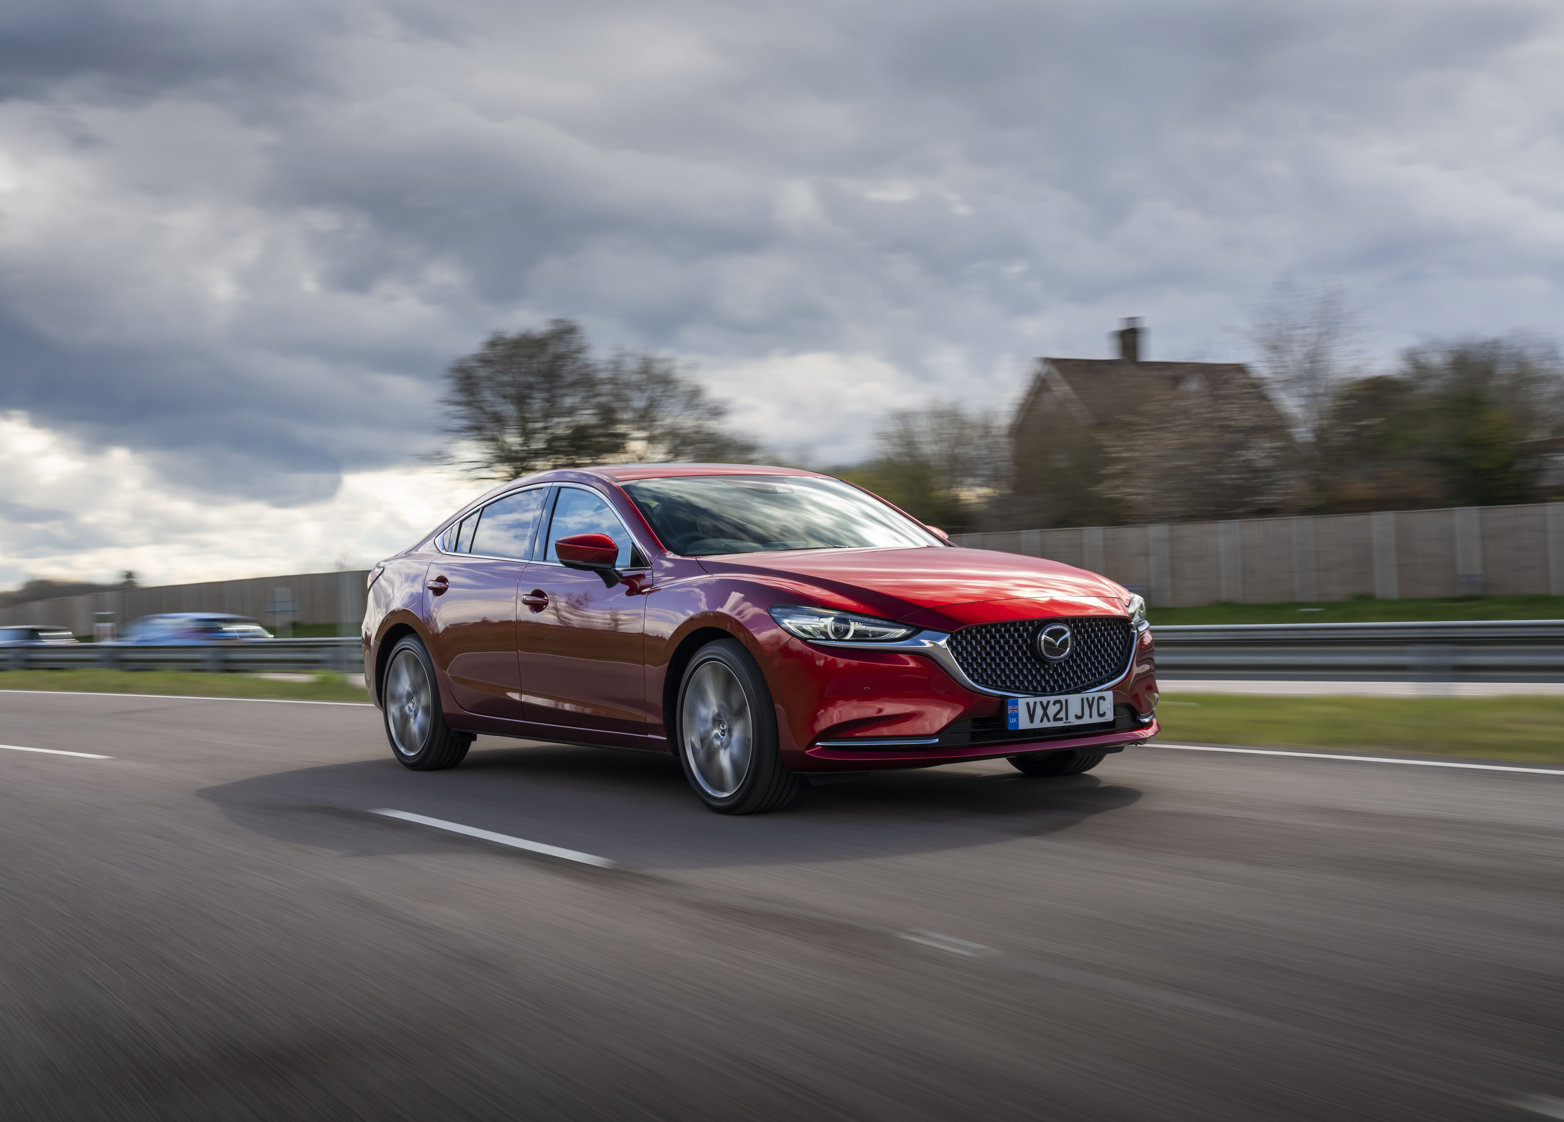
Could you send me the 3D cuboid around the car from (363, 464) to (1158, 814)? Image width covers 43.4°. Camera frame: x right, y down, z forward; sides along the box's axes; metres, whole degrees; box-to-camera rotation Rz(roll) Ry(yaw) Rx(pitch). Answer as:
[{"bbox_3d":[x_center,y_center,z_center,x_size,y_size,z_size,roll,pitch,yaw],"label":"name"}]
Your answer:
[{"bbox_3d":[-0.370,0.268,9.211,1.900,1.450,4.870,-2,0,-35],"label":"car"}]

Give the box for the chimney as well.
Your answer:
[{"bbox_3d":[13.791,-8.779,78.000,0.900,1.850,0.850,-2,0,30],"label":"chimney"}]

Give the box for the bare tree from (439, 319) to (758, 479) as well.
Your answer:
[{"bbox_3d":[-8.595,-4.438,92.000,15.000,14.000,13.000,-2,0,0],"label":"bare tree"}]

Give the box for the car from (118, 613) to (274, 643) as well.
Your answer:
[{"bbox_3d":[-12.790,1.870,42.500,4.300,1.480,1.800,-3,-1,44],"label":"car"}]

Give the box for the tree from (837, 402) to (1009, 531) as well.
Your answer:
[{"bbox_3d":[6.013,-2.417,82.000,7.200,8.700,7.000,-2,0,0],"label":"tree"}]

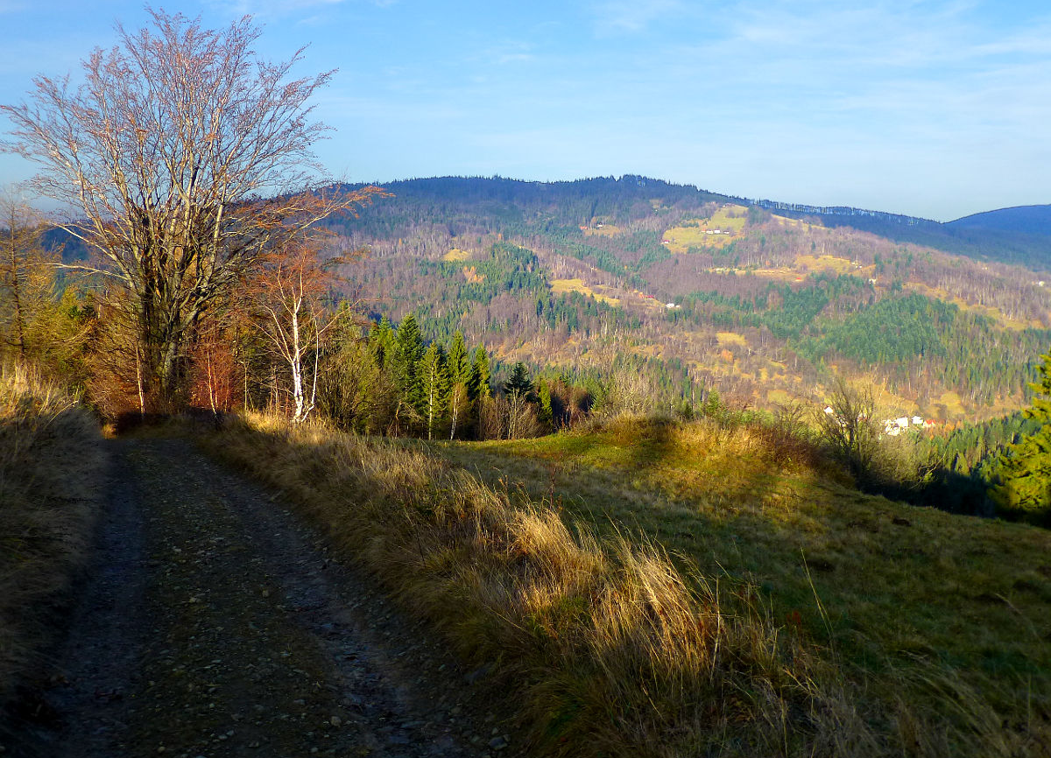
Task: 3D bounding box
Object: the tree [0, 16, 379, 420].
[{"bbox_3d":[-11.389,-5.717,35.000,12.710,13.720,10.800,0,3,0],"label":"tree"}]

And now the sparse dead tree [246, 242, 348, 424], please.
[{"bbox_3d":[-6.212,-1.271,28.000,2.760,4.940,2.480,0,3,0],"label":"sparse dead tree"}]

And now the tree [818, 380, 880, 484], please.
[{"bbox_3d":[10.943,1.767,35.000,2.140,3.620,1.920,0,3,0],"label":"tree"}]

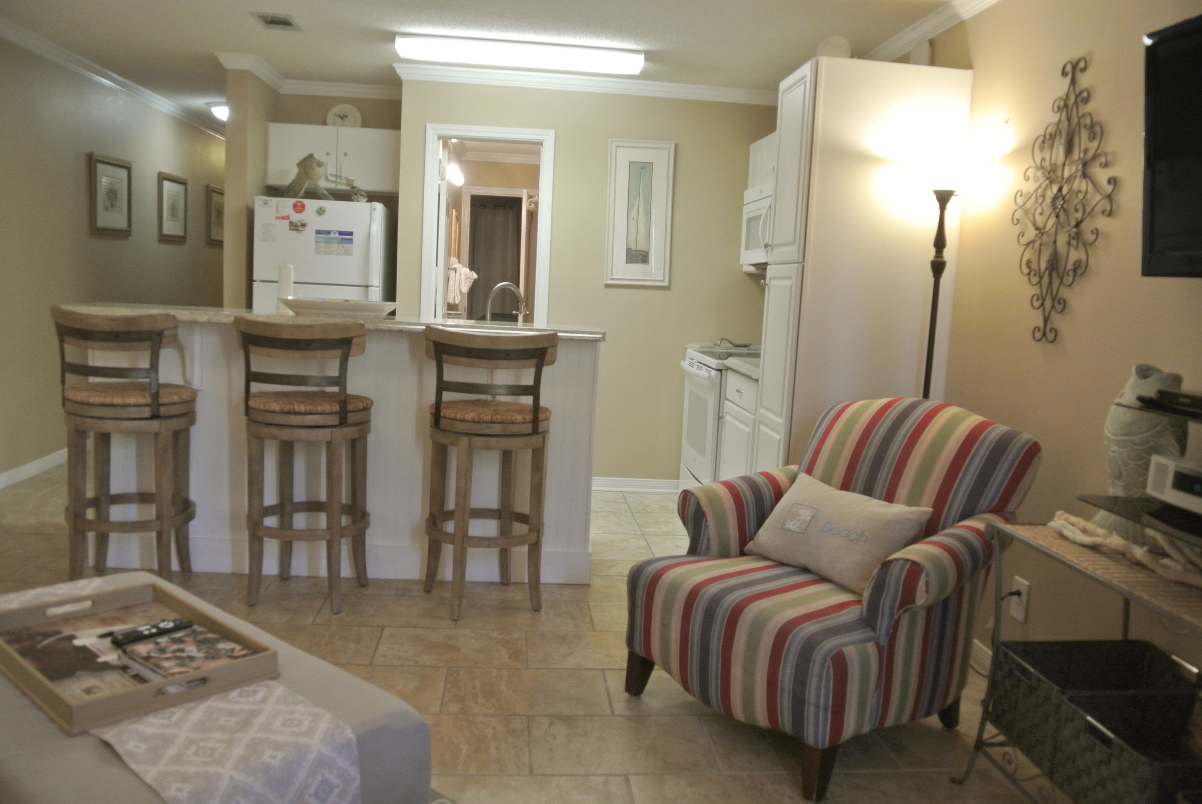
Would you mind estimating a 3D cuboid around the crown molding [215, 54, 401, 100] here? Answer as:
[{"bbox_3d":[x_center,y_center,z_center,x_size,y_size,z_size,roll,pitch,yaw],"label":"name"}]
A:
[{"bbox_3d":[-1.663,-1.902,5.265,0.970,0.095,0.750,2,8,-5],"label":"crown molding"}]

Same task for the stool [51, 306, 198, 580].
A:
[{"bbox_3d":[-1.801,0.184,3.433,0.475,1.075,0.510,4,7,7],"label":"stool"}]

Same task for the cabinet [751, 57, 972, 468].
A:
[{"bbox_3d":[1.000,-0.226,3.611,0.615,2.120,0.500,2,8,-5],"label":"cabinet"}]

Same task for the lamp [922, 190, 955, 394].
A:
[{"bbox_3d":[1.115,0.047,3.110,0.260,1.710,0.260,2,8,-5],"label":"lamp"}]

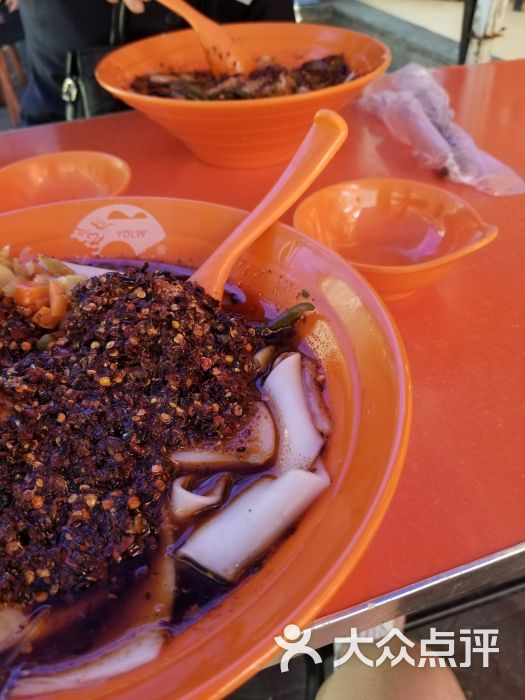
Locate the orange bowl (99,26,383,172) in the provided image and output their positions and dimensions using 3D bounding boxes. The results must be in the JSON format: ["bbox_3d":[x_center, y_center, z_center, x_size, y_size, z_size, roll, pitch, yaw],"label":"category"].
[{"bbox_3d":[-0.016,-0.227,0.483,0.252,0.077,0.252,-2,43,2],"label":"orange bowl"}]

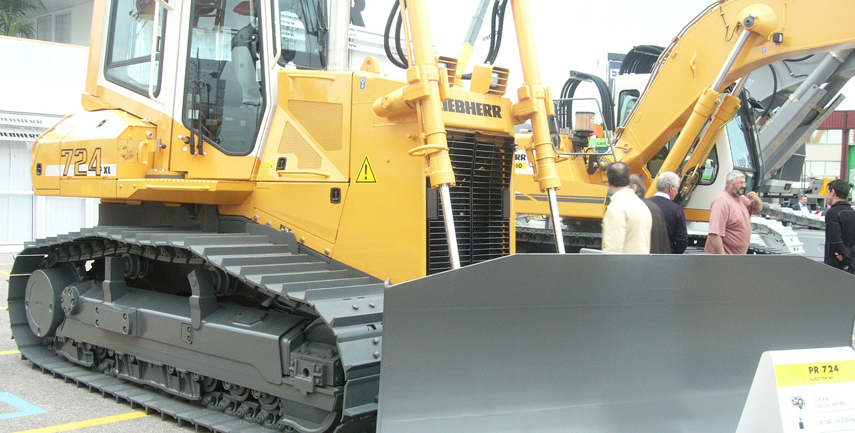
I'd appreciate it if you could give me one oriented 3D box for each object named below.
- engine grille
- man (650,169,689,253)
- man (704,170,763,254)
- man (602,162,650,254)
[{"bbox_3d":[0.281,0.004,5.224,0.110,1.040,0.770,3,2,43],"label":"engine grille"},{"bbox_3d":[2.133,0.446,7.650,0.480,1.680,0.310,2,2,30],"label":"man"},{"bbox_3d":[2.832,0.435,8.000,0.480,1.720,0.580,3,2,35],"label":"man"},{"bbox_3d":[1.650,0.422,7.150,0.480,1.730,0.310,0,2,-34],"label":"man"}]

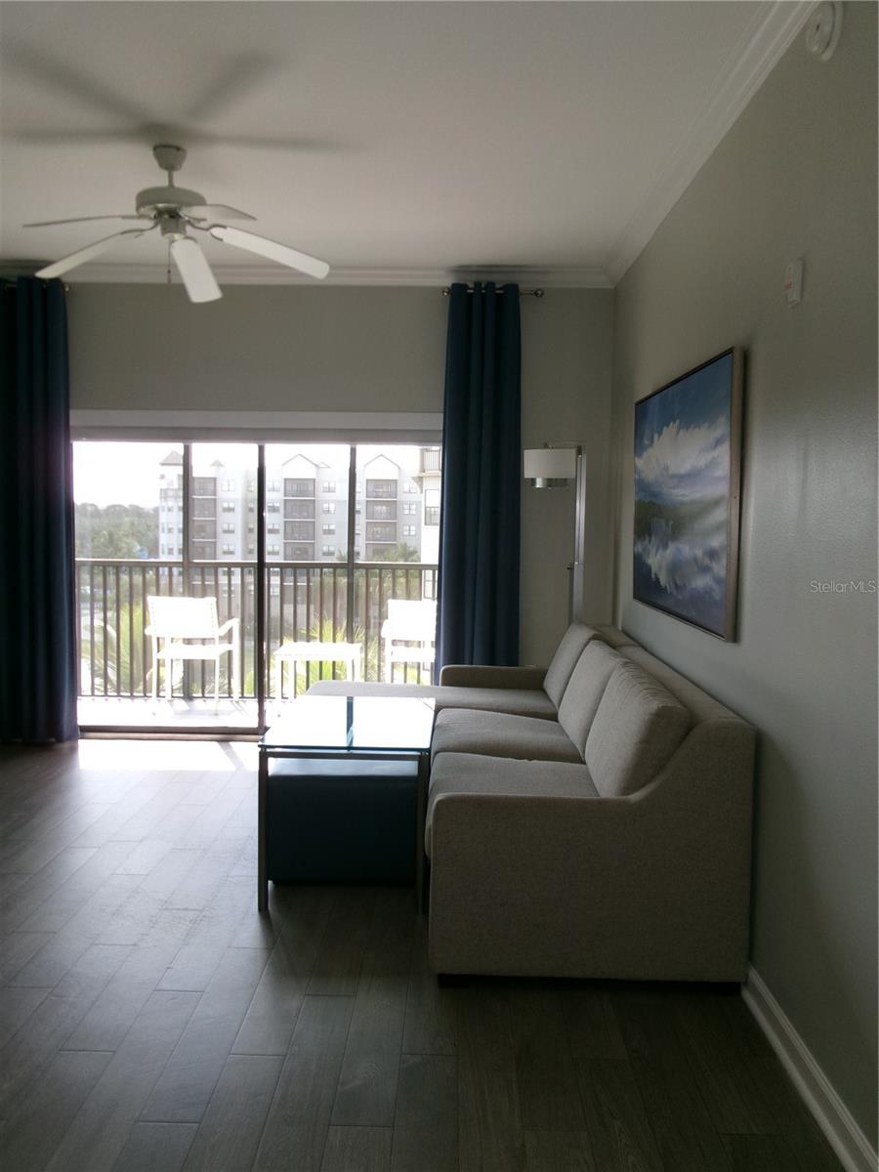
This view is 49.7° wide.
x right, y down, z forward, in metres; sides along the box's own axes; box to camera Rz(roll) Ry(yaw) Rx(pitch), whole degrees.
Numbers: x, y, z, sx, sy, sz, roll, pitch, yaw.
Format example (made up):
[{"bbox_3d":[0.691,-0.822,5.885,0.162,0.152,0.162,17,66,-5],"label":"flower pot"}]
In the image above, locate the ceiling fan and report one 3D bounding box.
[{"bbox_3d":[-1.047,-1.474,3.689,1.264,0.470,1.264,1,4,1],"label":"ceiling fan"}]

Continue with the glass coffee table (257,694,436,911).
[{"bbox_3d":[-0.341,0.852,3.931,0.634,0.620,0.978,1,4,1],"label":"glass coffee table"}]

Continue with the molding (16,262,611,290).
[{"bbox_3d":[-0.794,-1.813,5.525,3.631,0.103,0.103,1,4,1],"label":"molding"}]

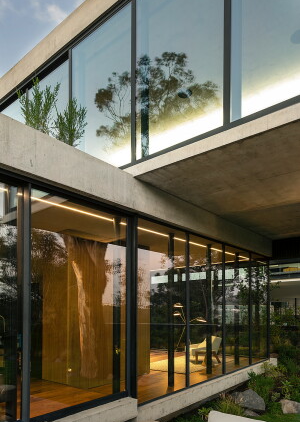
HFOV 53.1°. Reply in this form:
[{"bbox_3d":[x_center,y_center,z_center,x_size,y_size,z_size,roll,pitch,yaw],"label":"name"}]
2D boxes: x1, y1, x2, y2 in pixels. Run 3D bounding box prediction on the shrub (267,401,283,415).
[{"bbox_3d":[2.200,3.471,5.300,0.270,0.240,0.250,0,-8,0],"label":"shrub"}]

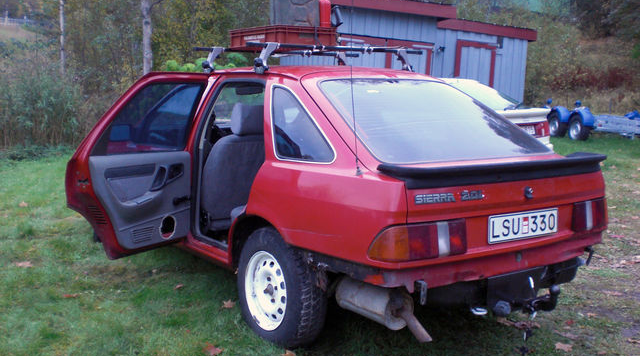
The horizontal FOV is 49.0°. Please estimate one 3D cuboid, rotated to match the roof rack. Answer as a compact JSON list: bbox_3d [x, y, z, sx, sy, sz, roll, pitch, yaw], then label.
[{"bbox_3d":[-0.056,-0.720,4.362,1.280,0.165,0.710,-5,10,-36],"label":"roof rack"}]

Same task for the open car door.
[{"bbox_3d":[-0.890,-0.066,3.624,0.220,0.980,0.890,6,10,30],"label":"open car door"}]

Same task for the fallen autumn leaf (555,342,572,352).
[{"bbox_3d":[1.199,0.834,3.459,0.085,0.020,0.080,1,8,0],"label":"fallen autumn leaf"}]

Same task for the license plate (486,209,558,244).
[{"bbox_3d":[0.911,0.210,3.121,0.475,0.115,0.012,-5,10,-36],"label":"license plate"}]

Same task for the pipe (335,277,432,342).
[{"bbox_3d":[0.272,0.555,3.158,0.180,0.200,0.610,-5,10,-36],"label":"pipe"}]

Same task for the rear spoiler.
[{"bbox_3d":[0.841,-0.039,3.191,1.430,0.105,0.250,-5,10,-36],"label":"rear spoiler"}]

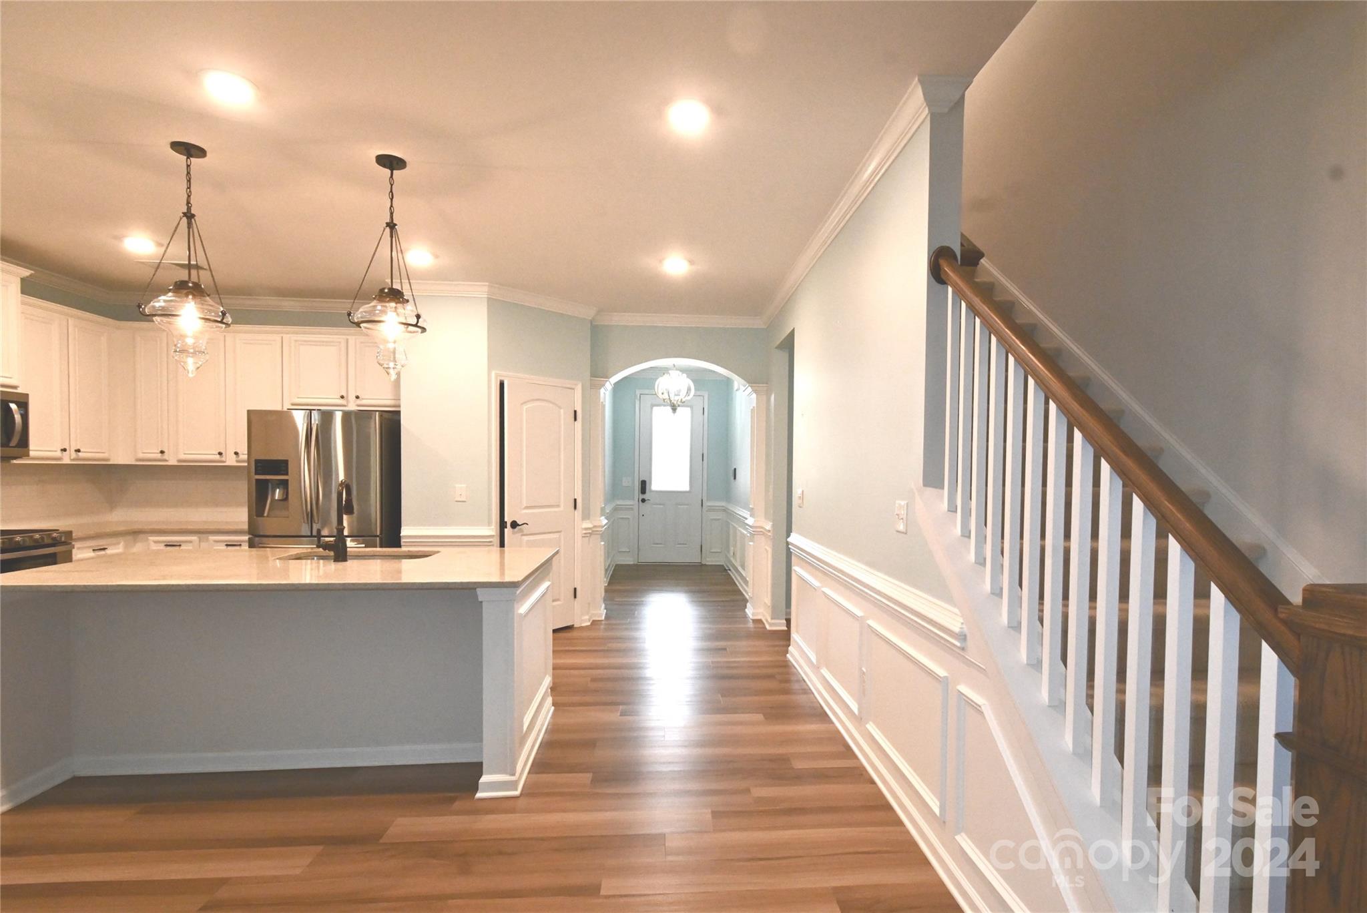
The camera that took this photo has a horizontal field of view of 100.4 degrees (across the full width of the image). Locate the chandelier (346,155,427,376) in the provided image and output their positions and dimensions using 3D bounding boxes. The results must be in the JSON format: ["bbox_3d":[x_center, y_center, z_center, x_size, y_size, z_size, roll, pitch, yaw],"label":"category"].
[{"bbox_3d":[-1.335,-0.859,2.606,0.350,1.000,0.350,1,0,-3],"label":"chandelier"}]

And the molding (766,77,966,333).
[{"bbox_3d":[0.837,-1.243,3.572,0.198,0.090,3.194,0,-1,-3],"label":"molding"}]

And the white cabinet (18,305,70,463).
[{"bbox_3d":[-4.324,-0.480,3.844,0.030,0.970,0.330,1,0,-3],"label":"white cabinet"}]

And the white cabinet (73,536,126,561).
[{"bbox_3d":[-4.345,0.952,3.923,0.600,0.850,0.420,1,0,-3],"label":"white cabinet"}]

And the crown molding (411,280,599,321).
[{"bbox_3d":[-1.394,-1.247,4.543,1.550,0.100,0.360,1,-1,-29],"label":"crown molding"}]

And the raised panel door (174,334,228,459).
[{"bbox_3d":[-3.684,-0.440,4.363,0.393,0.969,0.022,0,-1,-3],"label":"raised panel door"}]

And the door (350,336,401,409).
[{"bbox_3d":[-2.349,-0.644,4.464,0.420,0.530,0.030,1,0,-3],"label":"door"}]

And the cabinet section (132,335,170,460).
[{"bbox_3d":[-4.044,-0.450,4.347,0.279,0.976,0.022,0,-1,-3],"label":"cabinet section"}]

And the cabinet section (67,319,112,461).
[{"bbox_3d":[-4.284,-0.452,4.119,0.022,0.987,0.317,0,-1,-3],"label":"cabinet section"}]

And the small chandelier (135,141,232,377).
[{"bbox_3d":[-2.116,-0.833,2.436,0.310,0.984,0.310,0,-1,-3],"label":"small chandelier"}]

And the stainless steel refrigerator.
[{"bbox_3d":[-2.581,0.570,4.275,0.900,1.765,0.750,0,-1,-3],"label":"stainless steel refrigerator"}]

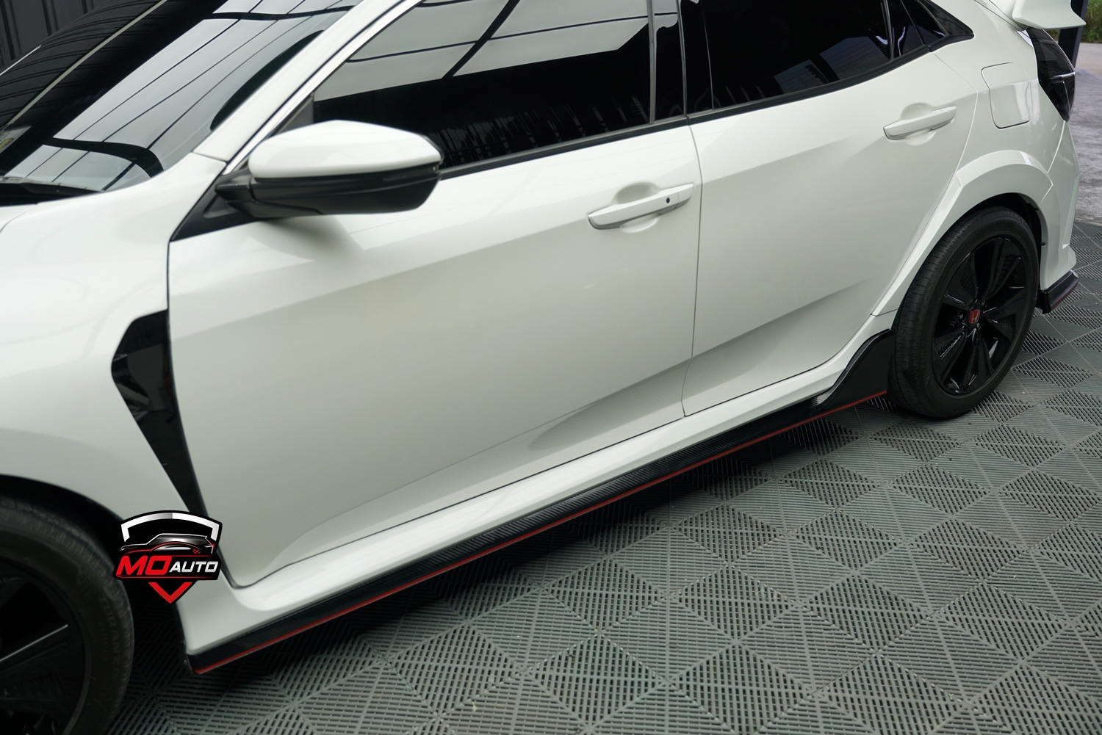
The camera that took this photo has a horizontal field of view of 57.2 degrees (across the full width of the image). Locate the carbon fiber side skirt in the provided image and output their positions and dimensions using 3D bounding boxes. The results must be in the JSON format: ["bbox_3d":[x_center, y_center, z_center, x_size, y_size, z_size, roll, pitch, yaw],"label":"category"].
[{"bbox_3d":[0.132,0.194,2.273,1.960,0.190,0.115,-16,28,-34],"label":"carbon fiber side skirt"}]

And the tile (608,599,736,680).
[{"bbox_3d":[0.243,0.566,2.099,0.198,0.018,0.198,-17,28,-35],"label":"tile"}]

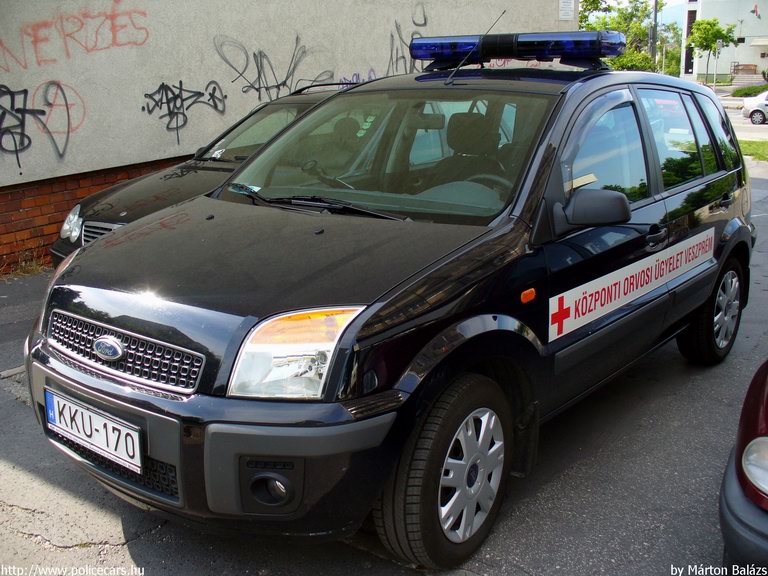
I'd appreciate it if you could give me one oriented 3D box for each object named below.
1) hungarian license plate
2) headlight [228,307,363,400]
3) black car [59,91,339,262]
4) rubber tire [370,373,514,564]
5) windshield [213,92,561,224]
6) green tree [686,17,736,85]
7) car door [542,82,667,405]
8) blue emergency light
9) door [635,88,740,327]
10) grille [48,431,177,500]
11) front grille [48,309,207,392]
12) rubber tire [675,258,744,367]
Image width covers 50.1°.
[{"bbox_3d":[-0.876,0.421,2.454,0.520,0.120,0.020,10,17,39],"label":"hungarian license plate"},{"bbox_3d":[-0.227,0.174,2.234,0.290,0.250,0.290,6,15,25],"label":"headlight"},{"bbox_3d":[-0.365,-0.853,6.697,1.730,1.460,4.540,9,17,35],"label":"black car"},{"bbox_3d":[0.208,0.576,2.622,0.195,0.605,0.605,9,16,34],"label":"rubber tire"},{"bbox_3d":[0.038,-0.564,3.343,1.340,0.140,0.910,10,49,39],"label":"windshield"},{"bbox_3d":[21.543,-15.557,54.000,3.300,4.300,3.300,4,14,21],"label":"green tree"},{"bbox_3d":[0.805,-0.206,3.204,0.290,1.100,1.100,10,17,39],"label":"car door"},{"bbox_3d":[0.612,-1.138,3.924,1.080,0.160,0.280,10,17,39],"label":"blue emergency light"},{"bbox_3d":[1.438,-0.416,3.891,0.250,1.040,0.930,10,18,39],"label":"door"},{"bbox_3d":[-0.853,0.496,2.499,0.710,0.110,0.080,10,17,39],"label":"grille"},{"bbox_3d":[-0.804,0.183,2.486,0.820,0.140,0.100,10,18,39],"label":"front grille"},{"bbox_3d":[1.819,0.110,4.509,0.195,0.610,0.610,10,18,39],"label":"rubber tire"}]

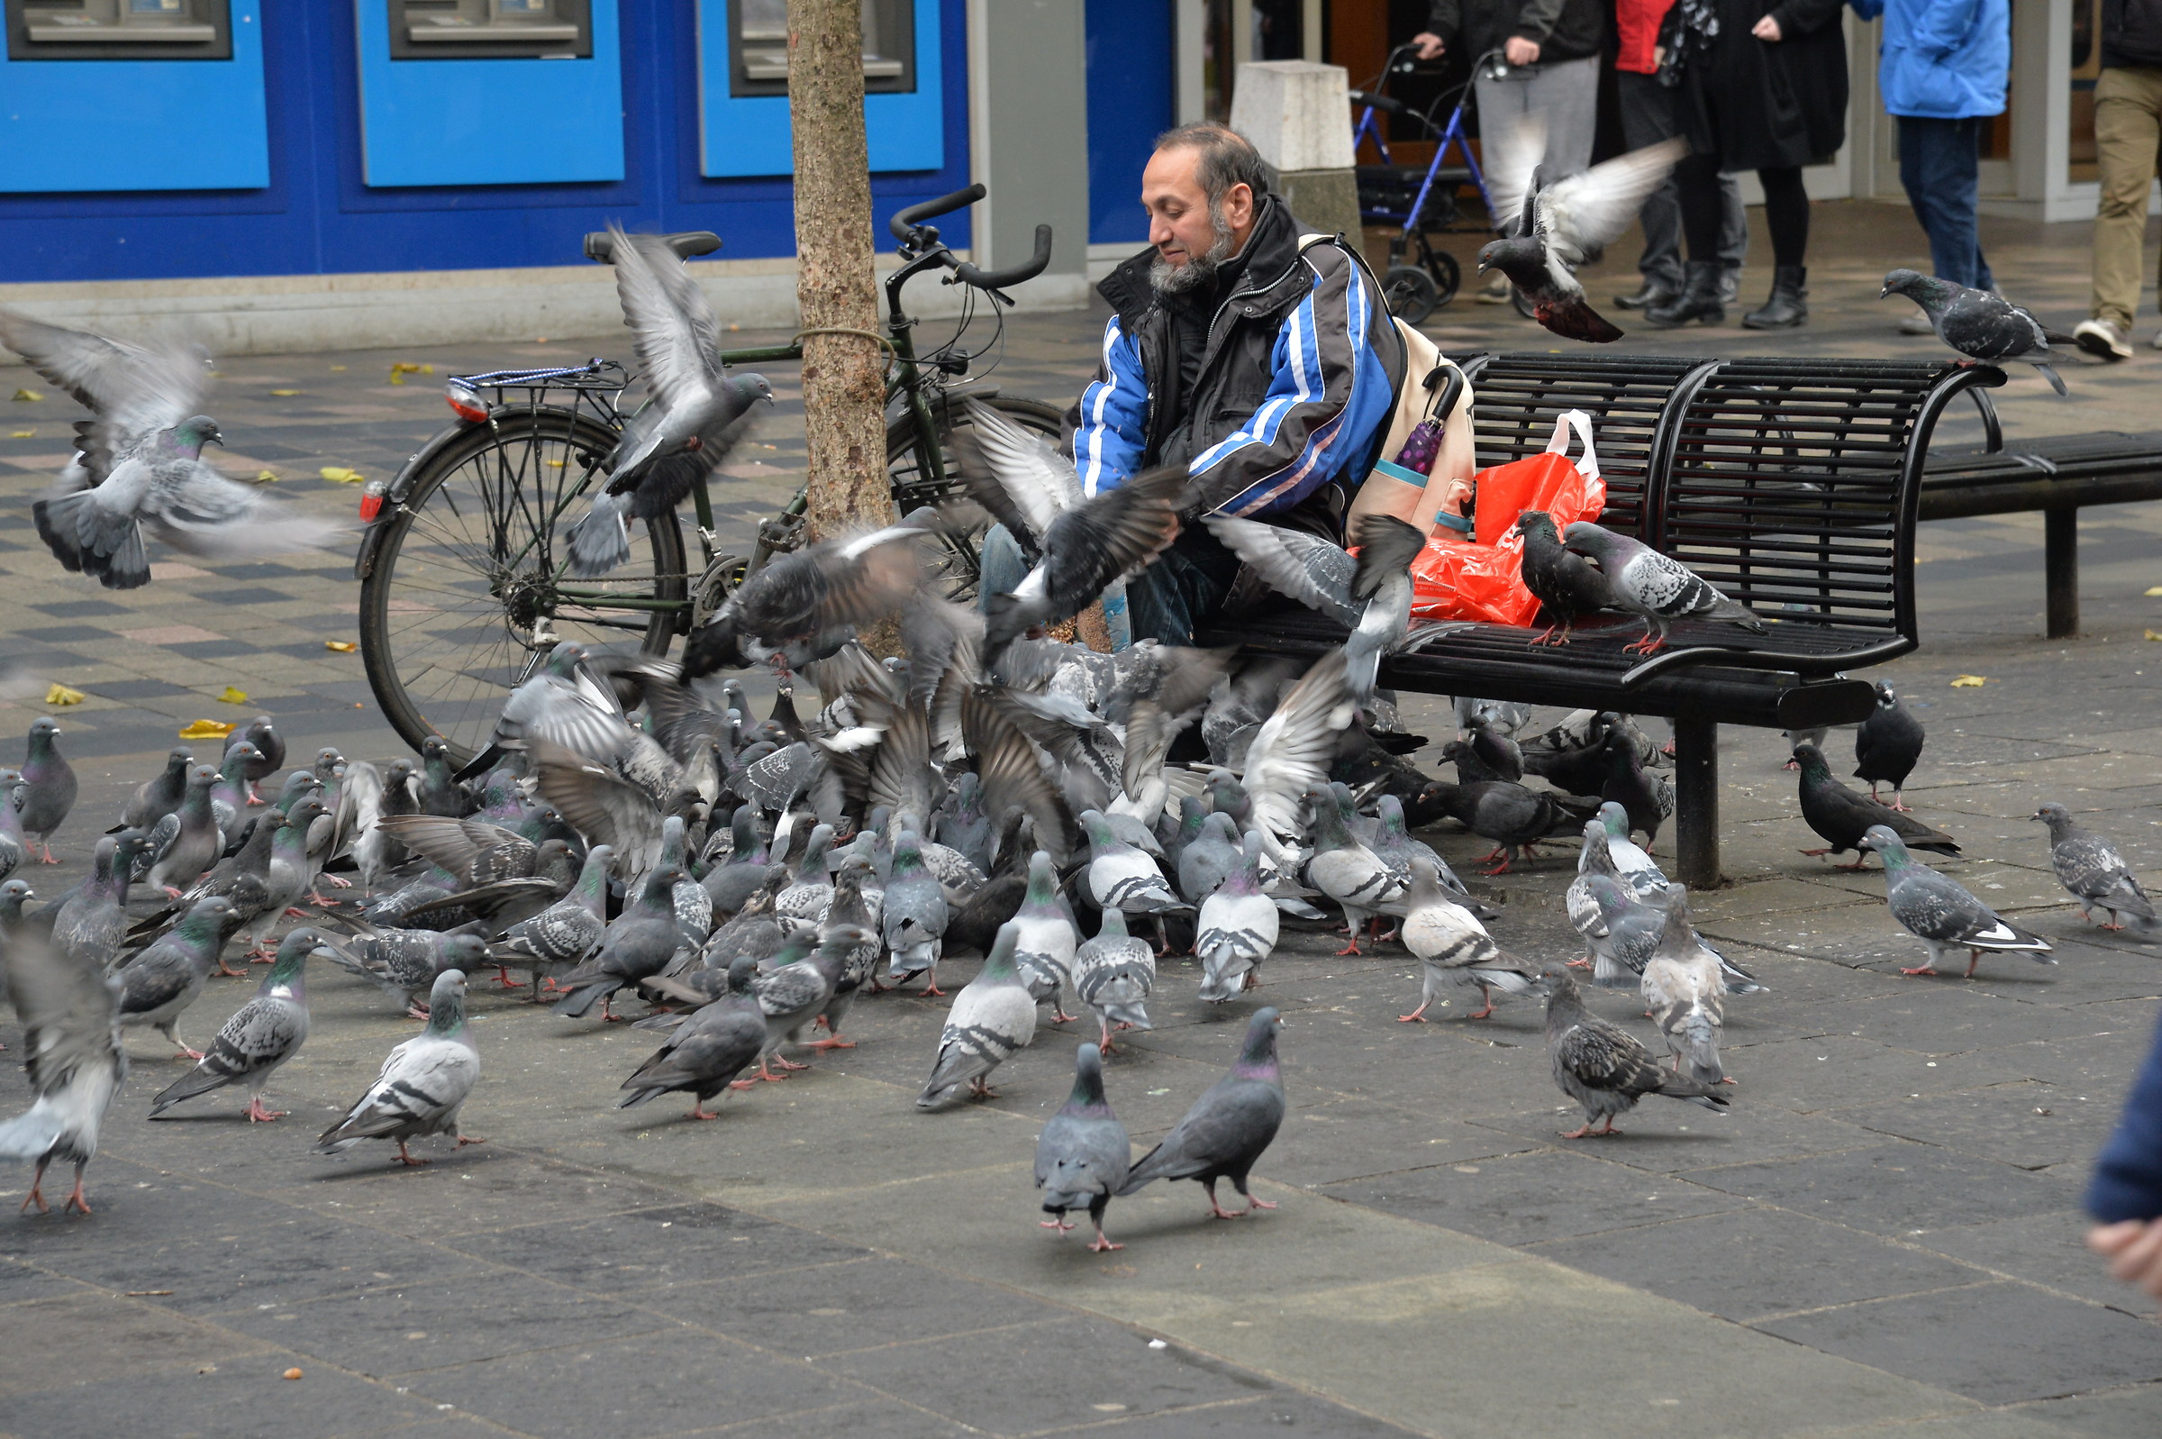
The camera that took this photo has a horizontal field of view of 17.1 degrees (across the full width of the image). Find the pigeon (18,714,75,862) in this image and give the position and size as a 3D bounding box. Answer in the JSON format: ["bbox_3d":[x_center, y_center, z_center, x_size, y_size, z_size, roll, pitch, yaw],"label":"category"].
[{"bbox_3d":[-1.807,0.116,12.527,0.120,0.255,0.270,-5,7,-32],"label":"pigeon"}]

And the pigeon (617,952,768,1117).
[{"bbox_3d":[-0.511,0.414,9.348,0.230,0.204,0.110,-5,8,-35],"label":"pigeon"}]

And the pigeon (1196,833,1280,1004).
[{"bbox_3d":[0.221,0.282,10.352,0.115,0.213,0.260,1,7,17],"label":"pigeon"}]

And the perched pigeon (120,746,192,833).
[{"bbox_3d":[-1.548,0.137,11.939,0.240,0.193,0.110,3,8,33],"label":"perched pigeon"}]

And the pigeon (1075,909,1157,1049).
[{"bbox_3d":[0.040,0.357,9.900,0.115,0.174,0.260,-2,7,-8],"label":"pigeon"}]

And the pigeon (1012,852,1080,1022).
[{"bbox_3d":[-0.062,0.309,10.115,0.115,0.223,0.260,1,7,15],"label":"pigeon"}]

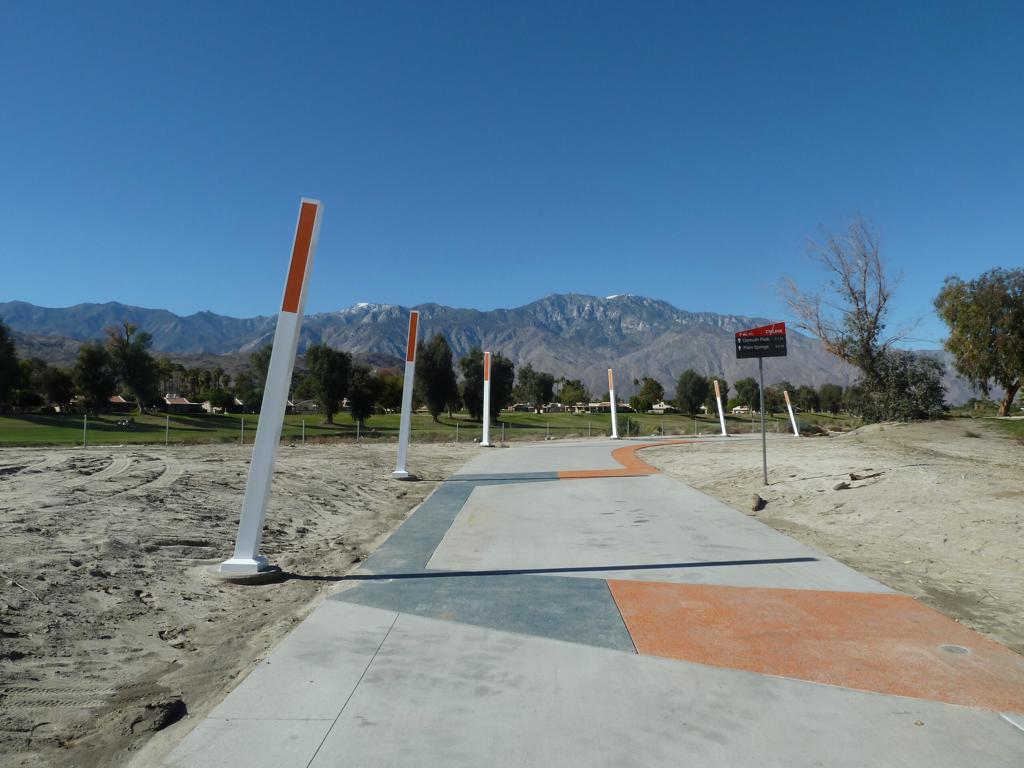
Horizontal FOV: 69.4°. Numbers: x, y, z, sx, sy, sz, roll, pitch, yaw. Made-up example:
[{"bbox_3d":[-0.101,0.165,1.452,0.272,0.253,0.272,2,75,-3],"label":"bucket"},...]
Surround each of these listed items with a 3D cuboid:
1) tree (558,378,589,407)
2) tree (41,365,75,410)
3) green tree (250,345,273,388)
[{"bbox_3d":[16.217,2.901,195.000,7.911,8.702,7.515,0,-2,0],"label":"tree"},{"bbox_3d":[-89.118,0.980,145.000,6.667,8.823,6.333,0,-2,0],"label":"tree"},{"bbox_3d":[-55.862,-1.379,170.000,8.506,15.862,8.081,0,-2,0],"label":"green tree"}]

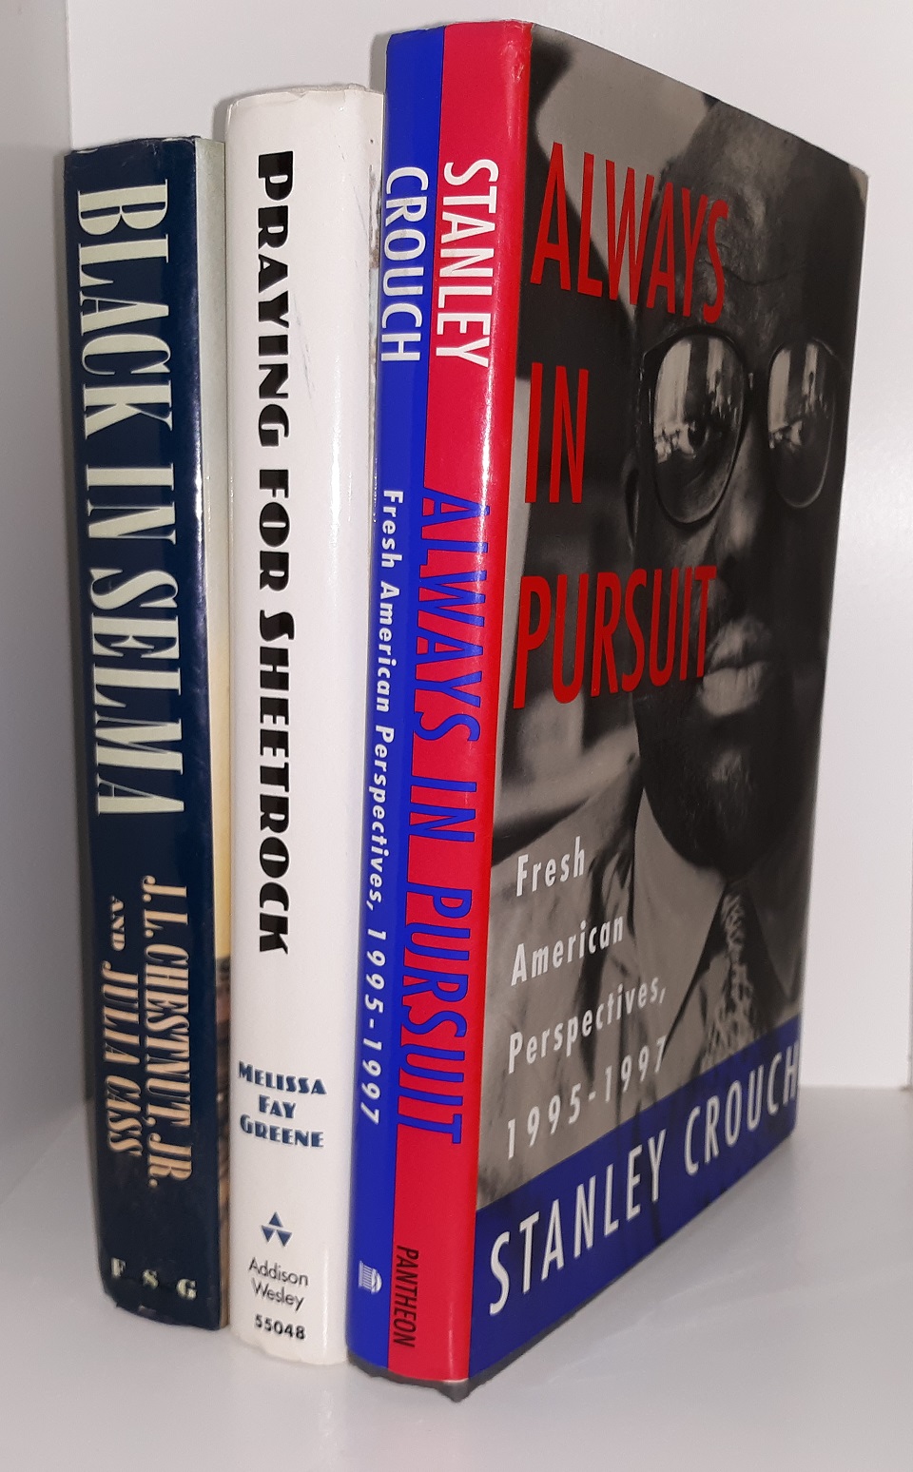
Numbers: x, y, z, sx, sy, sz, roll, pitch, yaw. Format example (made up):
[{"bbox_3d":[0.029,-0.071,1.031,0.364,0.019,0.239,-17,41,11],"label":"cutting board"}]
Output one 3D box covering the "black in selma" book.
[{"bbox_3d":[-0.027,-0.004,0.378,0.030,0.234,0.155,4,10,27],"label":"\"black in selma\" book"}]

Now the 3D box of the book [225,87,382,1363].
[{"bbox_3d":[0.006,-0.004,0.360,0.031,0.237,0.157,6,11,28],"label":"book"}]

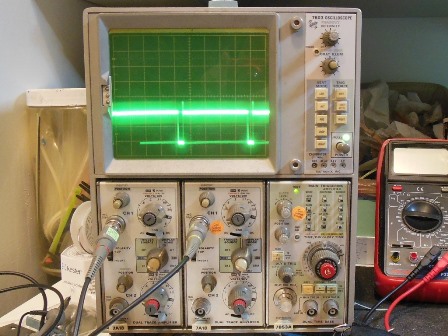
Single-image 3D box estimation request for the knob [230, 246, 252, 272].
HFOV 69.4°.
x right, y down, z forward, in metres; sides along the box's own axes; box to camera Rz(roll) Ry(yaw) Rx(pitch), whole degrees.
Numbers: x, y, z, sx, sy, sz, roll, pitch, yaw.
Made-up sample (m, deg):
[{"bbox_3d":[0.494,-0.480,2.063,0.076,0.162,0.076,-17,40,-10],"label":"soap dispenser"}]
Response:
[{"bbox_3d":[0.015,0.077,0.267,0.018,0.018,0.015,0,6,1],"label":"knob"}]

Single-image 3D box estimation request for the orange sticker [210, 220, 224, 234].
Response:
[{"bbox_3d":[-0.006,0.050,0.271,0.012,0.012,0.001,0,4,0],"label":"orange sticker"}]

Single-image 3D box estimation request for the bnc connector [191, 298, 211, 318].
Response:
[{"bbox_3d":[-0.020,0.121,0.274,0.016,0.016,0.011,0,6,1],"label":"bnc connector"}]

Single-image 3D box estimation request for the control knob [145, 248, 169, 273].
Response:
[{"bbox_3d":[-0.056,0.078,0.268,0.018,0.018,0.015,0,6,1],"label":"control knob"}]

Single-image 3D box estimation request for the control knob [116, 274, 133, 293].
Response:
[{"bbox_3d":[-0.084,0.100,0.272,0.013,0.013,0.013,0,6,1],"label":"control knob"}]

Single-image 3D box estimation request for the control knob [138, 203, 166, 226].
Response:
[{"bbox_3d":[-0.059,0.040,0.264,0.022,0.022,0.015,0,6,1],"label":"control knob"}]

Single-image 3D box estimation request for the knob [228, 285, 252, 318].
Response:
[{"bbox_3d":[0.014,0.111,0.266,0.021,0.021,0.020,0,4,0],"label":"knob"}]

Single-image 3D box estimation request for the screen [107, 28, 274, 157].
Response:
[{"bbox_3d":[-0.027,-0.060,0.265,0.129,0.105,0.012,0,4,0],"label":"screen"}]

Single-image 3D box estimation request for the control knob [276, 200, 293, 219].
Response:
[{"bbox_3d":[0.051,0.035,0.263,0.013,0.013,0.013,0,6,1],"label":"control knob"}]

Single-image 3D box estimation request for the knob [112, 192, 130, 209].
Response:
[{"bbox_3d":[-0.085,0.028,0.265,0.013,0.013,0.013,0,6,1],"label":"knob"}]

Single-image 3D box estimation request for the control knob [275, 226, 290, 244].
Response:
[{"bbox_3d":[0.048,0.056,0.265,0.013,0.013,0.015,0,4,0],"label":"control knob"}]

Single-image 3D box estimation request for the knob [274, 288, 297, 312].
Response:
[{"bbox_3d":[0.052,0.113,0.269,0.020,0.020,0.015,0,4,0],"label":"knob"}]

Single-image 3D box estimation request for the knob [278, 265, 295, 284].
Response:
[{"bbox_3d":[0.053,0.089,0.267,0.013,0.013,0.015,0,4,0],"label":"knob"}]

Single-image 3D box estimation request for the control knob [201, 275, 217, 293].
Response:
[{"bbox_3d":[-0.012,0.098,0.268,0.013,0.013,0.014,0,4,0],"label":"control knob"}]

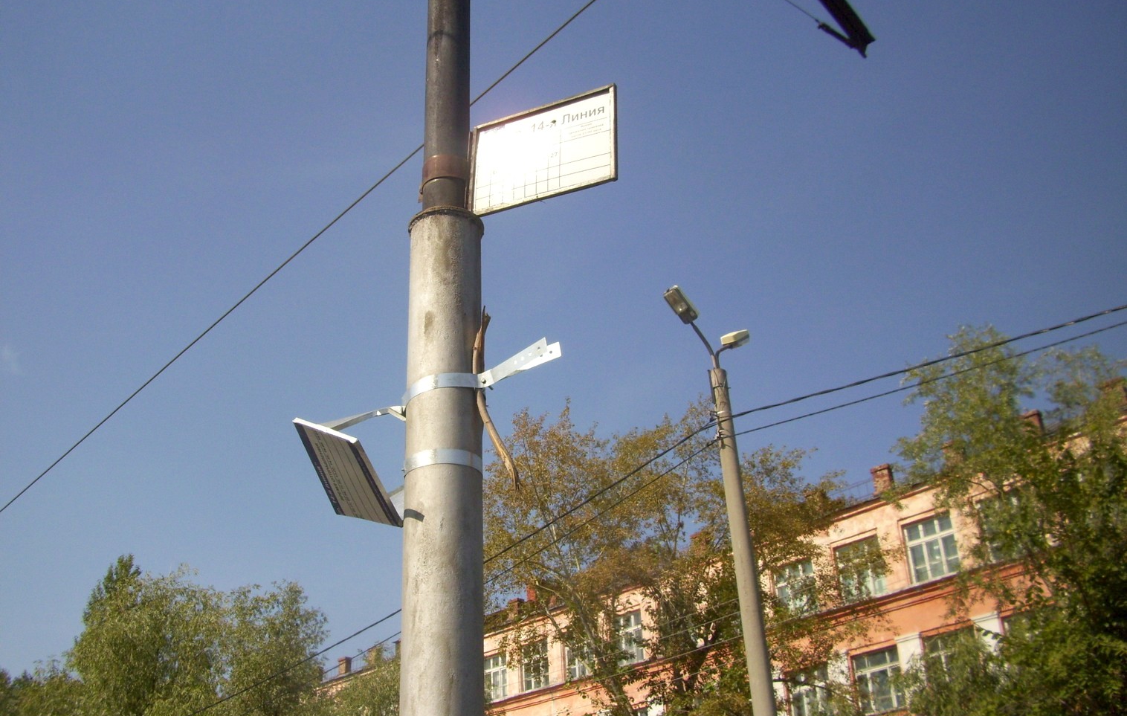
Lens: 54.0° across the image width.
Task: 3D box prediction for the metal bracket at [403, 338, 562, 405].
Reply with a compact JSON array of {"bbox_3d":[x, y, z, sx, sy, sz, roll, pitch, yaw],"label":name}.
[{"bbox_3d":[-0.285,0.083,3.897,0.675,0.085,0.285,-23,-35,34],"label":"metal bracket"}]

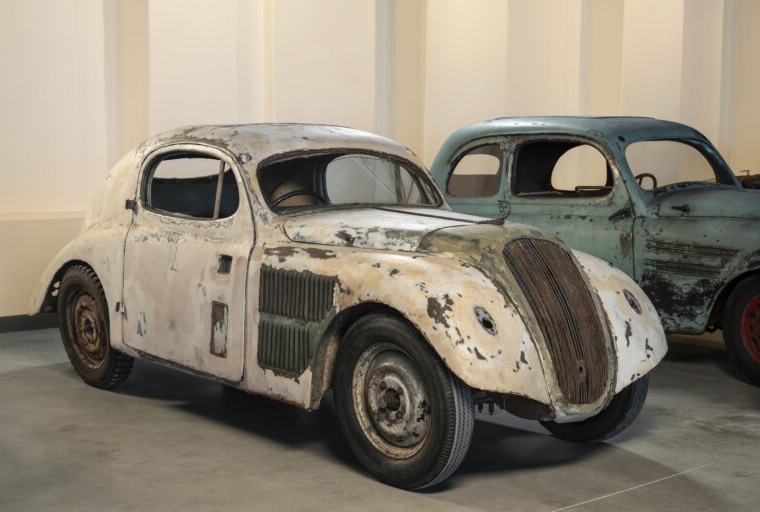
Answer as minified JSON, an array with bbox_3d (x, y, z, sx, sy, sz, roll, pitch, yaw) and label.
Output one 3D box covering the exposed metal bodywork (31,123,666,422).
[{"bbox_3d":[-0.487,-0.069,5.650,1.450,1.205,3.880,-4,7,-42],"label":"exposed metal bodywork"}]

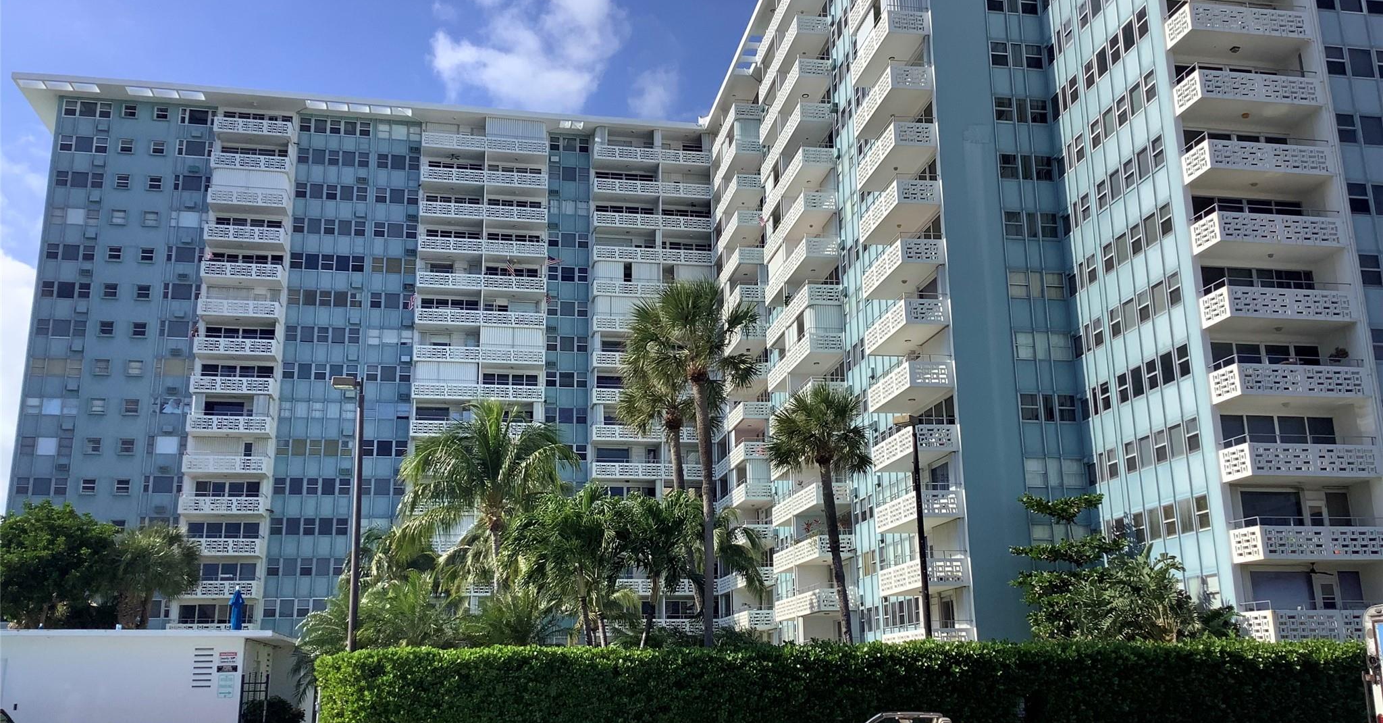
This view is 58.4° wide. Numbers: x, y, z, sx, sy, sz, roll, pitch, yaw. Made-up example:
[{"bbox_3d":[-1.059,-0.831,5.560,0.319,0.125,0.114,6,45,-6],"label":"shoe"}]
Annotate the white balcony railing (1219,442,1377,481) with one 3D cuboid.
[{"bbox_3d":[20.168,3.407,41.038,4.713,1.069,1.573,2,-15,-10],"label":"white balcony railing"}]

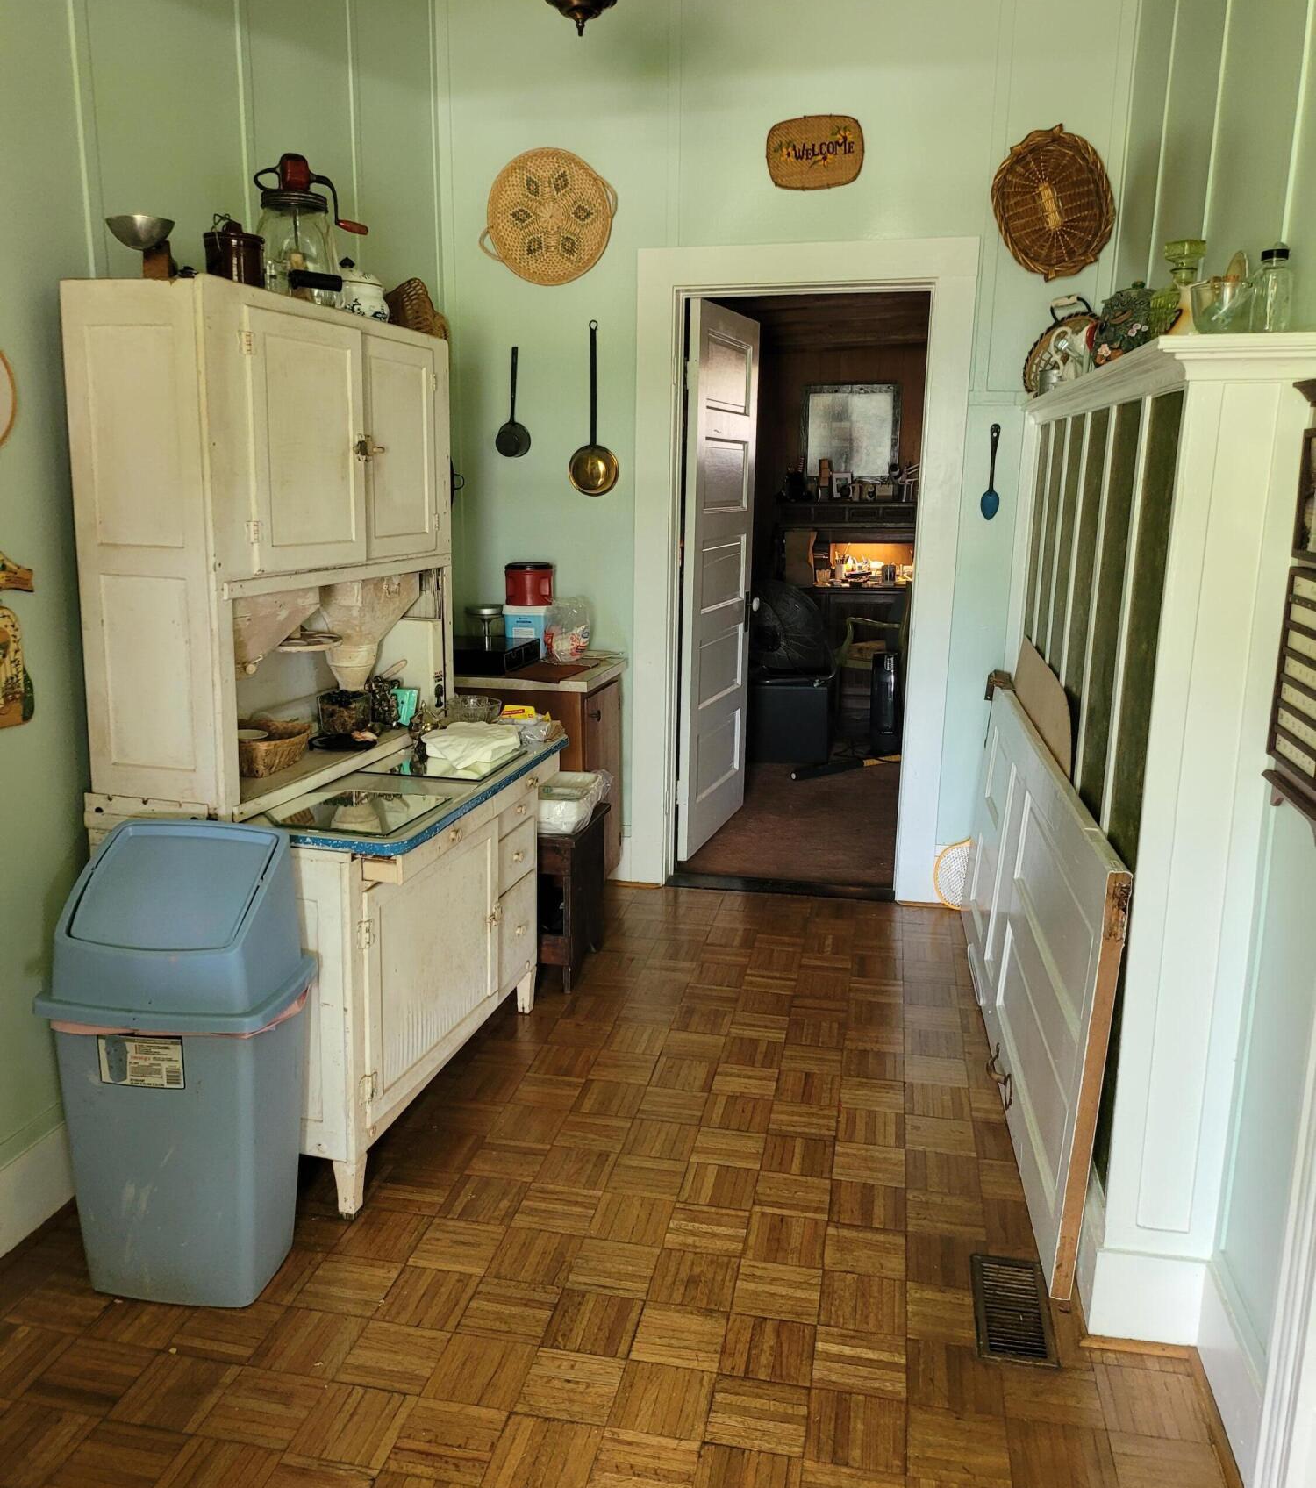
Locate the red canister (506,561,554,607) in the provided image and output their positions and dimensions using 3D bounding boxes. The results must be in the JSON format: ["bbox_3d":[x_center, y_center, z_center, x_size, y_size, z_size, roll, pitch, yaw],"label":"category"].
[{"bbox_3d":[-0.433,-0.536,4.447,0.157,0.134,0.157,1,14,0],"label":"red canister"}]

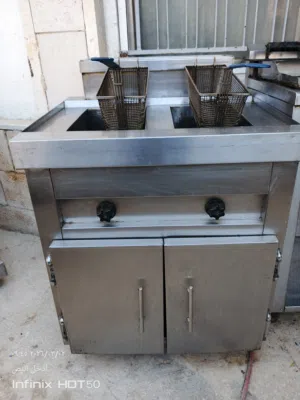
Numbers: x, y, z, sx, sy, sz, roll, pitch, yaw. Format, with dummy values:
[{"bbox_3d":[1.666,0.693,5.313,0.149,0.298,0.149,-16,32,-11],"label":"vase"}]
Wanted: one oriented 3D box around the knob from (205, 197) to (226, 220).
[{"bbox_3d":[0.220,0.028,1.051,0.065,0.067,0.042,-1,26,1],"label":"knob"}]

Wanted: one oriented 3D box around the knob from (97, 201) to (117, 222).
[{"bbox_3d":[-0.148,0.038,1.061,0.065,0.067,0.042,-1,26,1],"label":"knob"}]

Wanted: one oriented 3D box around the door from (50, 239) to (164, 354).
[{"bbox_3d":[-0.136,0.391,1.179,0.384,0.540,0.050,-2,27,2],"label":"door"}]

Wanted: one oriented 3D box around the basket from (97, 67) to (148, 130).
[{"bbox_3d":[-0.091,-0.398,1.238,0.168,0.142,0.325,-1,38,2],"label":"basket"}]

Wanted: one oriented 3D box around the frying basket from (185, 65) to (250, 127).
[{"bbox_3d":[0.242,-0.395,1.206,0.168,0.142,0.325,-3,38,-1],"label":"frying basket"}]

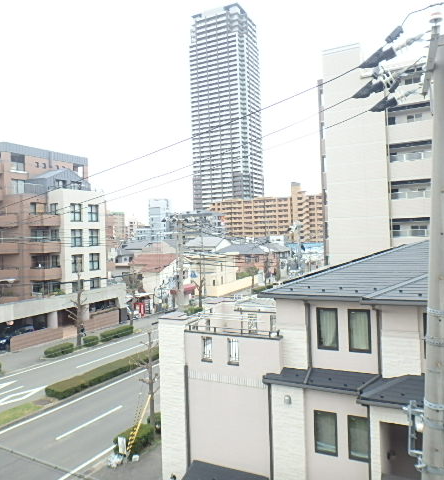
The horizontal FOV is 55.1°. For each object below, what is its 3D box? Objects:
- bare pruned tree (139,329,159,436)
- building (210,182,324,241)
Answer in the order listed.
[{"bbox_3d":[-3.700,7.292,21.972,0.750,5.250,0.600,-2,-1,28],"label":"bare pruned tree"},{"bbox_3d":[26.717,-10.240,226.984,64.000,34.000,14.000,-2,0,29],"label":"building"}]

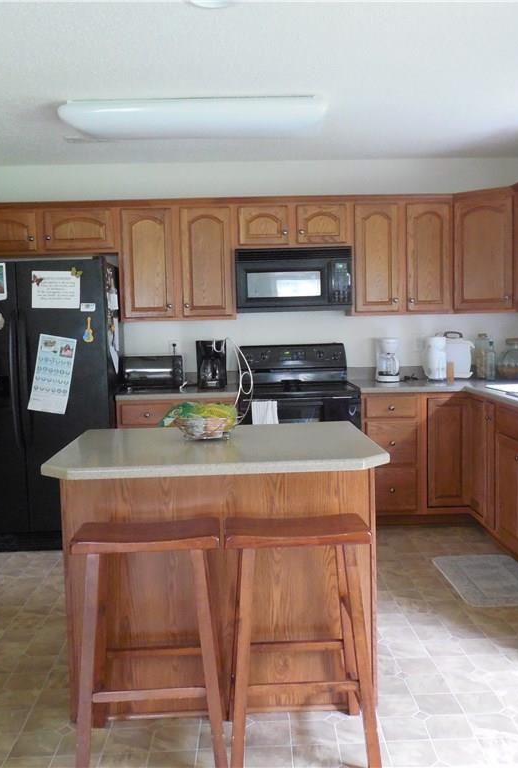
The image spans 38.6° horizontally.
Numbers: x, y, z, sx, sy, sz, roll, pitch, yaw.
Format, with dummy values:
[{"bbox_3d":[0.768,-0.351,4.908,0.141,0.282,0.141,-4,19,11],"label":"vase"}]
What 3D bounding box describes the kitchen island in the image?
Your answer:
[{"bbox_3d":[-0.153,0.677,2.971,1.210,0.898,0.865,-2,5,-2],"label":"kitchen island"}]

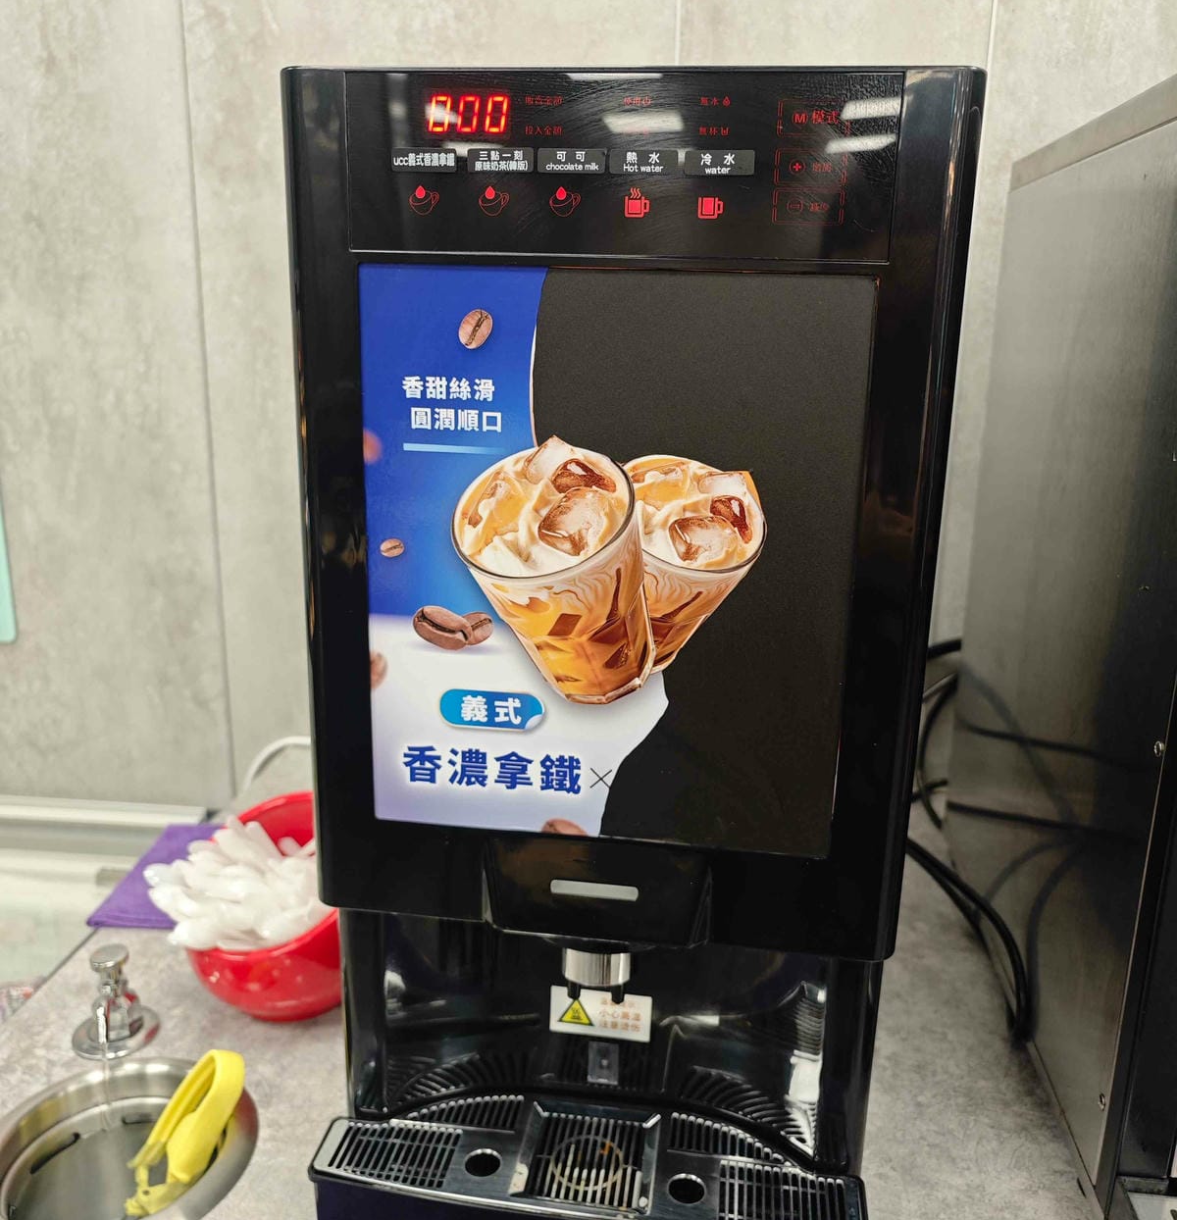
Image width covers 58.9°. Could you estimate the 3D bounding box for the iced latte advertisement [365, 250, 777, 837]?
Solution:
[{"bbox_3d":[-0.012,-0.019,0.501,0.193,0.275,0.002,3,14,7],"label":"iced latte advertisement"}]

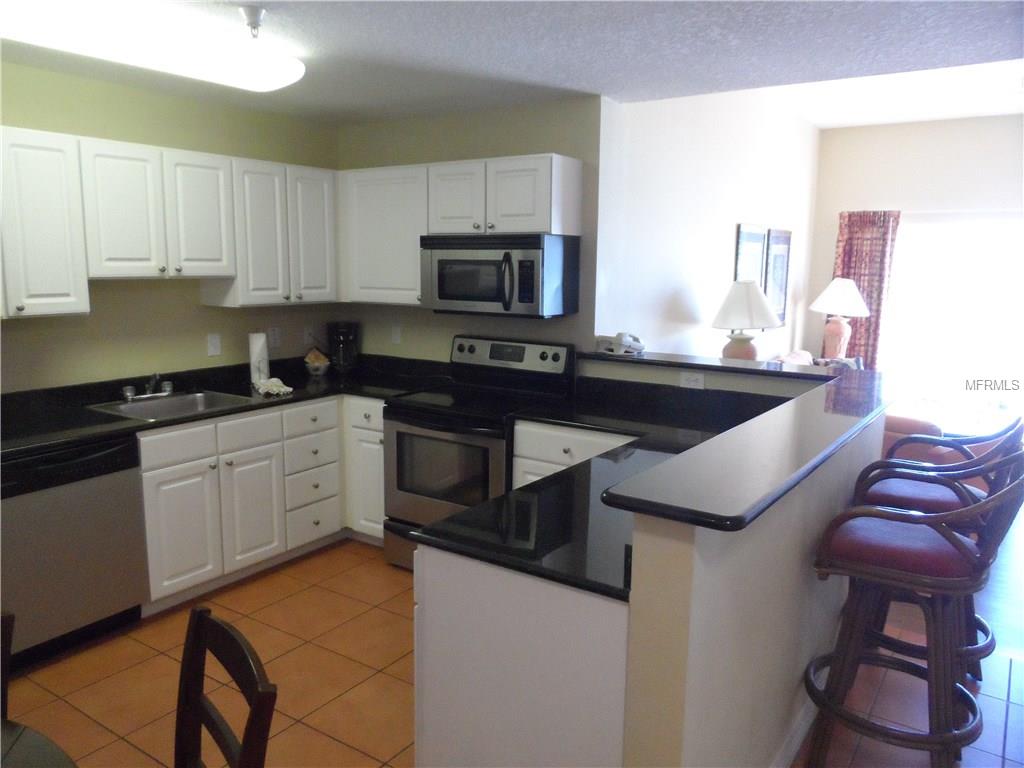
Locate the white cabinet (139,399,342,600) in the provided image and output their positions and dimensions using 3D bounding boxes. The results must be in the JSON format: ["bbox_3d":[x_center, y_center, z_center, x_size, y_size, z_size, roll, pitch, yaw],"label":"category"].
[{"bbox_3d":[-1.494,0.490,3.624,0.633,0.790,1.106,7,11,35],"label":"white cabinet"}]

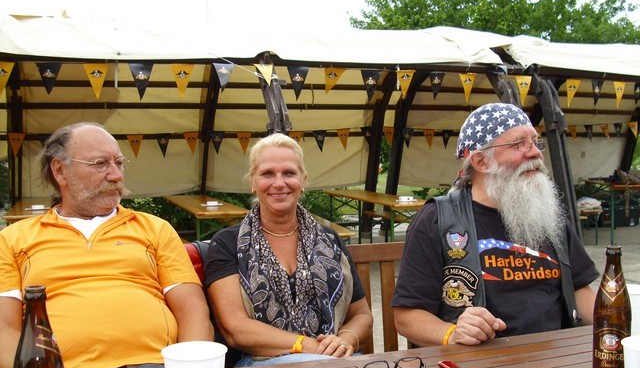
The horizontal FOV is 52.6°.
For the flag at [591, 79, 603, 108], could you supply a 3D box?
[{"bbox_3d":[3.026,-0.978,7.040,0.200,0.290,0.020,-1,4,-25],"label":"flag"}]

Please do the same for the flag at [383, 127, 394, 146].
[{"bbox_3d":[1.017,-0.686,9.540,0.195,0.295,0.010,-2,3,-21],"label":"flag"}]

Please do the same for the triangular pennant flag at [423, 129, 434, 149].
[{"bbox_3d":[1.625,-0.656,9.600,0.200,0.300,0.020,-1,2,-19],"label":"triangular pennant flag"}]

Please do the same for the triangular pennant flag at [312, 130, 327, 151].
[{"bbox_3d":[-0.003,-0.601,9.149,0.195,0.295,0.010,-2,3,-21],"label":"triangular pennant flag"}]

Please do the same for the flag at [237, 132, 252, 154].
[{"bbox_3d":[-1.019,-0.544,8.759,0.195,0.295,0.010,-2,3,-21],"label":"flag"}]

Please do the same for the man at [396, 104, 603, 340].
[{"bbox_3d":[0.555,0.430,1.470,0.590,1.280,0.750,-1,2,-20],"label":"man"}]

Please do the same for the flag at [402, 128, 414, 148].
[{"bbox_3d":[1.292,-0.653,9.500,0.200,0.300,0.020,-1,2,-19],"label":"flag"}]

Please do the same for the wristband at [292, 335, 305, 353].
[{"bbox_3d":[-0.048,0.418,1.695,0.022,0.052,0.056,3,4,28],"label":"wristband"}]

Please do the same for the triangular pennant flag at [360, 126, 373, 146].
[{"bbox_3d":[0.653,-0.645,8.996,0.200,0.290,0.020,-1,3,-23],"label":"triangular pennant flag"}]

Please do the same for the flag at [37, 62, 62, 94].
[{"bbox_3d":[-2.140,-0.826,5.119,0.200,0.270,0.020,-1,3,-12],"label":"flag"}]

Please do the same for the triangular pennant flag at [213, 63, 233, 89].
[{"bbox_3d":[-0.805,-0.880,5.400,0.200,0.290,0.030,-1,17,-16],"label":"triangular pennant flag"}]

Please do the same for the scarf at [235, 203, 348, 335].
[{"bbox_3d":[-0.076,0.217,1.660,0.270,0.335,0.220,0,-5,-5],"label":"scarf"}]

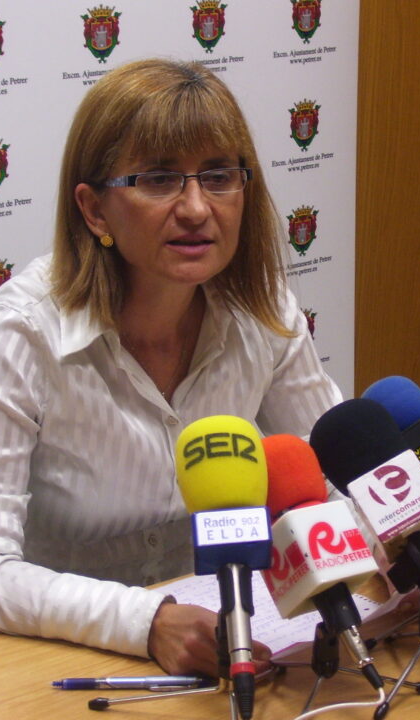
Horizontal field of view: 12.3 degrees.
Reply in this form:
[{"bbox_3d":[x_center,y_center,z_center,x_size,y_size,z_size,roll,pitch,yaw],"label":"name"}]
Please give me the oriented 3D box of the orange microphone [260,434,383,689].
[{"bbox_3d":[0.102,0.184,1.754,0.071,0.071,0.254,-7,61,-35],"label":"orange microphone"}]

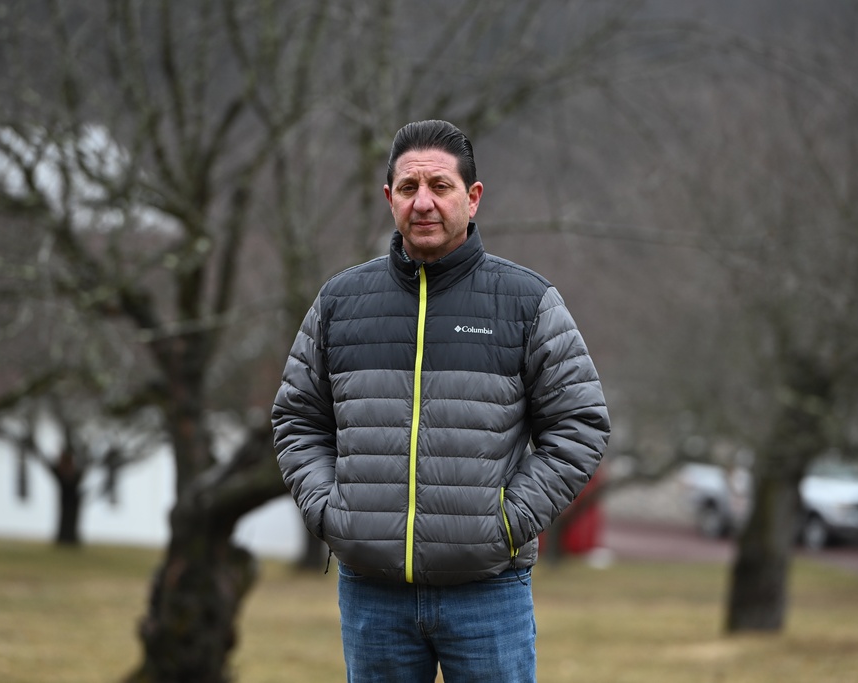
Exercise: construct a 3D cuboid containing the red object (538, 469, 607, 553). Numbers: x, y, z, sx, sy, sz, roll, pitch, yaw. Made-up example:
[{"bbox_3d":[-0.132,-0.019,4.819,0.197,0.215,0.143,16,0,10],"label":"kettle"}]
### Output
[{"bbox_3d":[2.150,2.830,97.000,1.800,1.550,1.700,0,-2,0],"label":"red object"}]

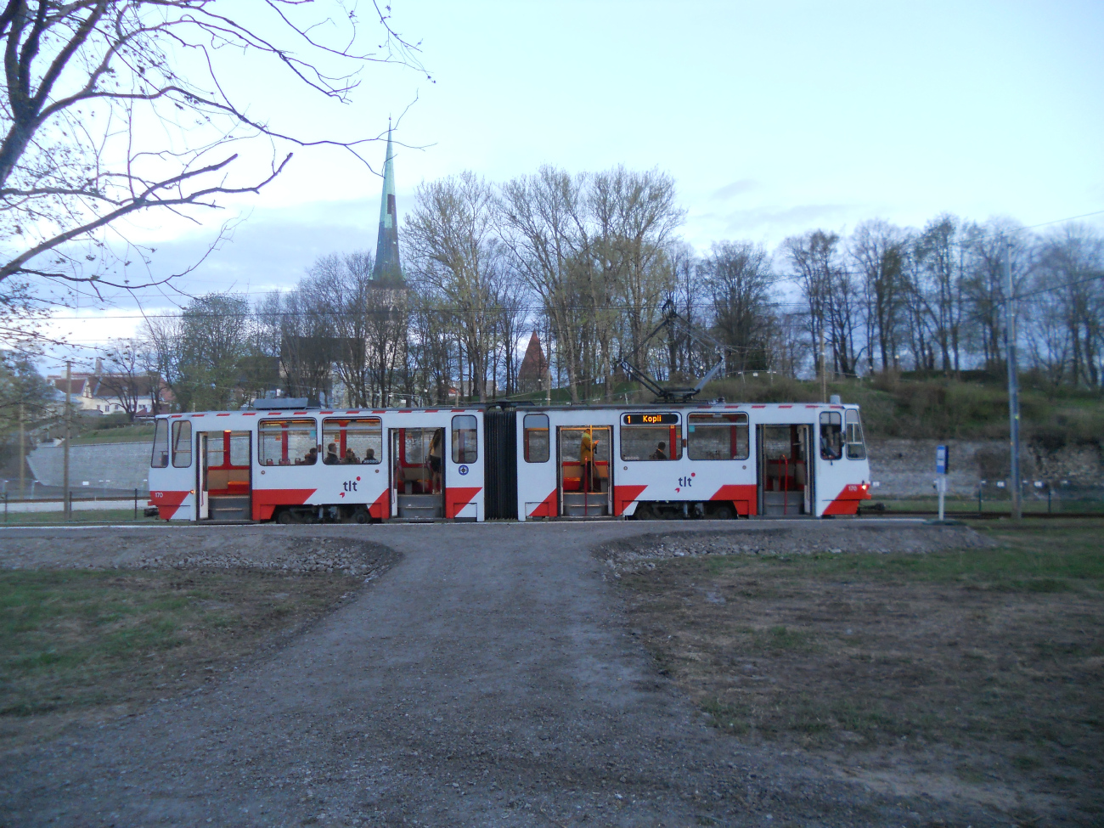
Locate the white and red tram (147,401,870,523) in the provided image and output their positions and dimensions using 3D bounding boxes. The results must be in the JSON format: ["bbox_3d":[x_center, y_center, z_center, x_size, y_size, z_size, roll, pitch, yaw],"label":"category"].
[{"bbox_3d":[-1.200,1.310,21.850,18.100,3.150,2.200,-1,-3,3],"label":"white and red tram"}]

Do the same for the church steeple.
[{"bbox_3d":[-58.963,-76.231,310.664,11.300,60.589,11.300,0,-3,-11],"label":"church steeple"}]

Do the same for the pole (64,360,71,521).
[{"bbox_3d":[-17.802,0.949,31.643,0.180,5.870,0.180,1,-3,-29],"label":"pole"}]

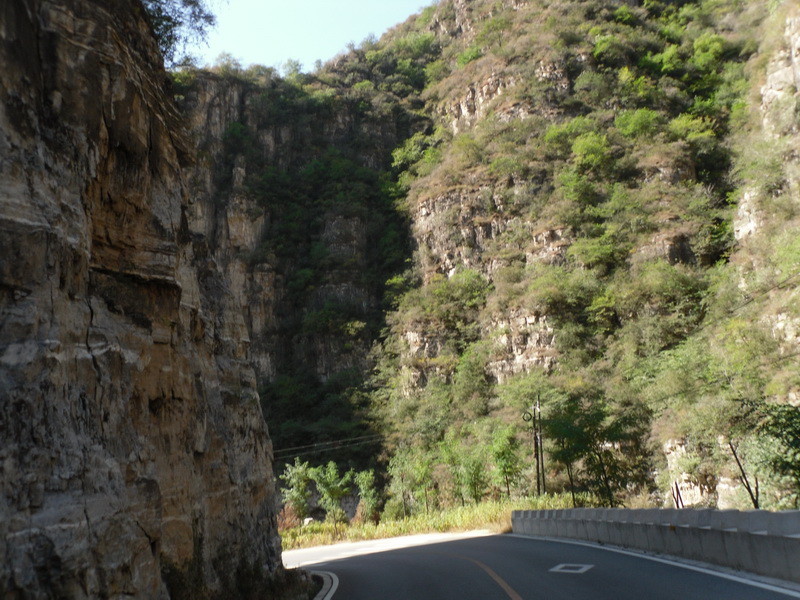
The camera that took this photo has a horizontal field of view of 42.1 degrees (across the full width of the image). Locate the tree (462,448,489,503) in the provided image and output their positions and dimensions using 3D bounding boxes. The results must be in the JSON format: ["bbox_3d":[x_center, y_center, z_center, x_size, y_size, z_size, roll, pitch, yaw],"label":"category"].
[{"bbox_3d":[4.124,9.739,57.000,1.425,2.834,1.425,-2,-11,0],"label":"tree"}]

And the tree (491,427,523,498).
[{"bbox_3d":[5.814,9.005,57.000,1.754,3.938,1.754,-2,-11,0],"label":"tree"}]

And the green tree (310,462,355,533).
[{"bbox_3d":[-2.927,8.610,45.000,1.947,3.063,1.947,-2,-11,0],"label":"green tree"}]

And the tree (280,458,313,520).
[{"bbox_3d":[-4.693,8.745,47.000,1.491,3.194,1.491,-2,-11,0],"label":"tree"}]

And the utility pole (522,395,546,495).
[{"bbox_3d":[8.036,8.716,62.000,1.371,6.082,0.500,-2,-11,0],"label":"utility pole"}]

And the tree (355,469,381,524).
[{"bbox_3d":[-1.473,9.138,48.000,1.154,2.610,1.154,-2,-11,0],"label":"tree"}]

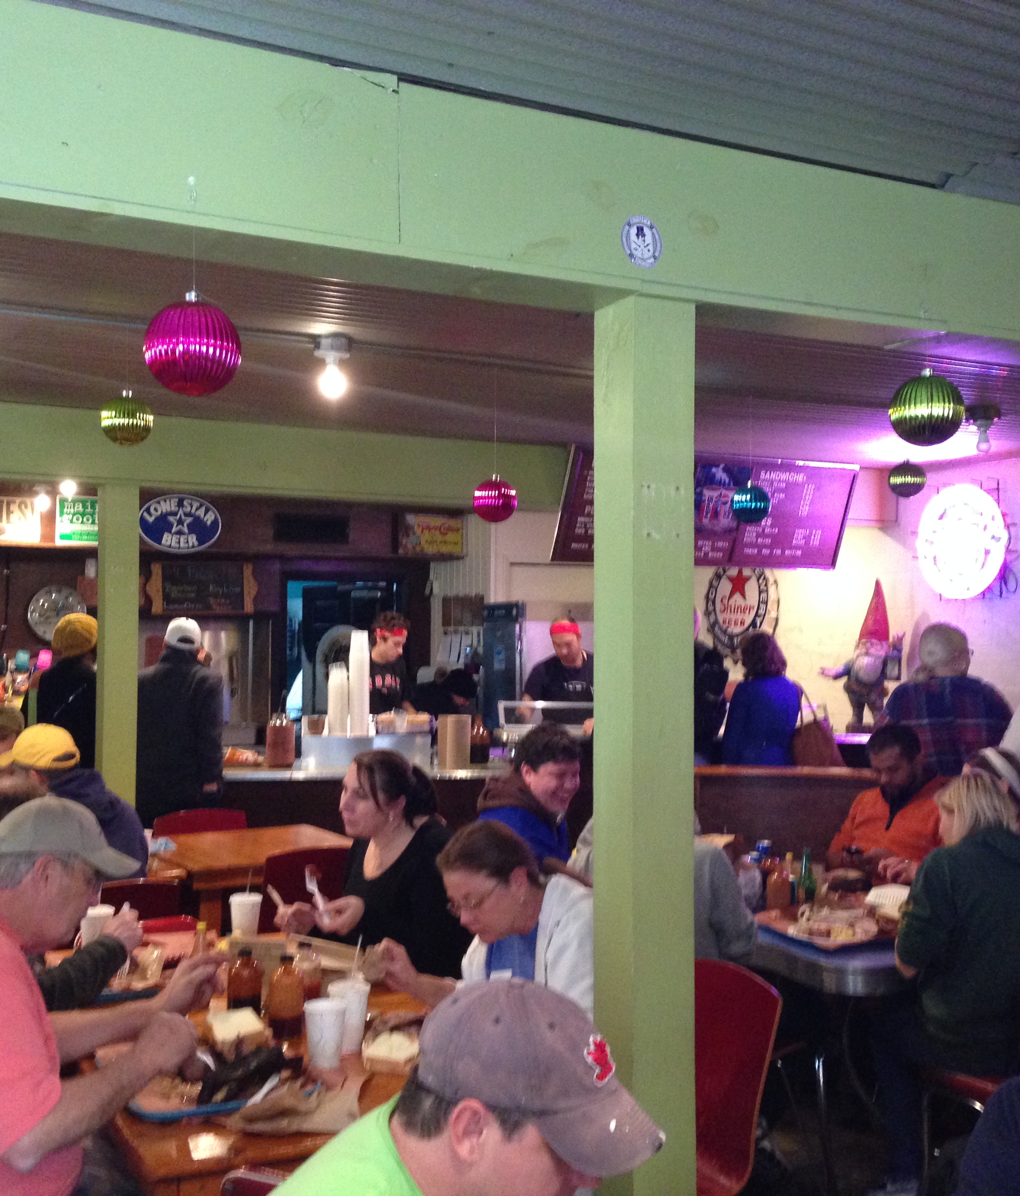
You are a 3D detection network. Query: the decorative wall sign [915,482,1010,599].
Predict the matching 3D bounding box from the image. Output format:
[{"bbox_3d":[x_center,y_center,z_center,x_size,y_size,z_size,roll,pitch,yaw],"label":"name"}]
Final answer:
[{"bbox_3d":[2.294,-0.290,7.700,0.100,0.580,0.580,1,-2,-28],"label":"decorative wall sign"}]

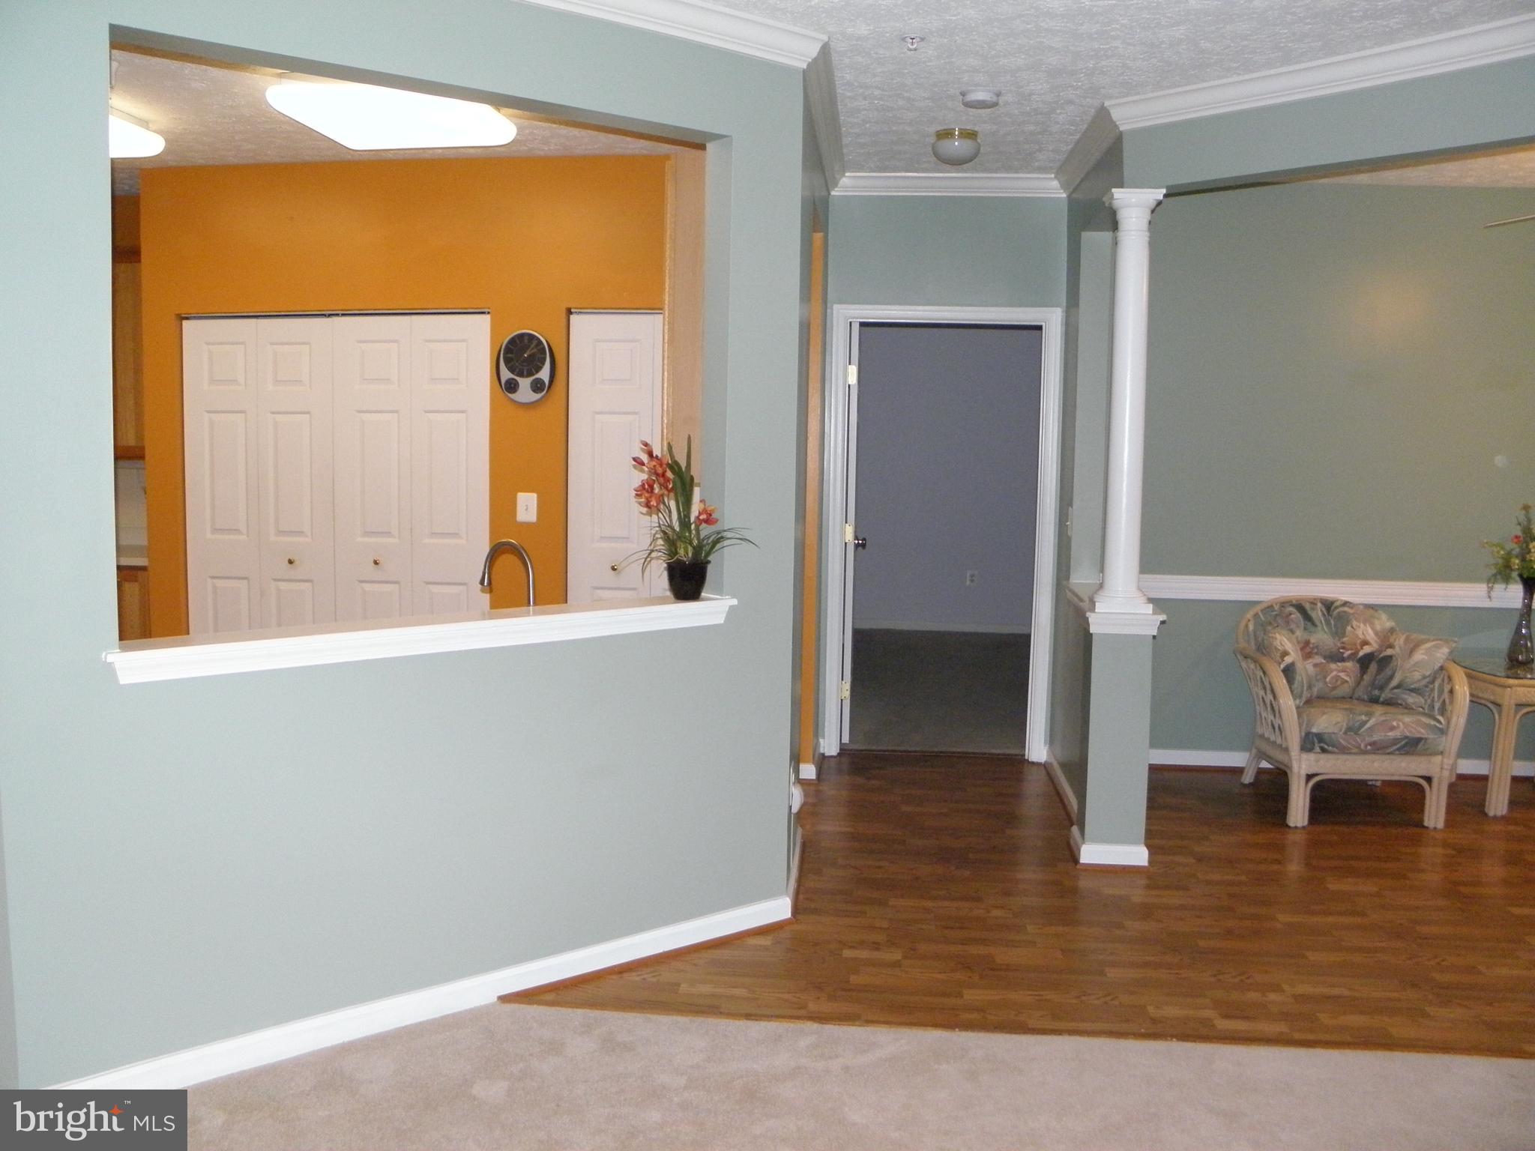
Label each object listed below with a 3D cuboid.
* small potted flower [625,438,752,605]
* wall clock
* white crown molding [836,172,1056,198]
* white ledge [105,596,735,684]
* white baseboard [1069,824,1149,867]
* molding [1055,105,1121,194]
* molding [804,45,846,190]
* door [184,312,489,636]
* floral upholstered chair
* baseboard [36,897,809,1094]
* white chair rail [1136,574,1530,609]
[{"bbox_3d":[-0.233,-0.172,3.637,0.375,0.475,0.300,1,6,5],"label":"small potted flower"},{"bbox_3d":[-1.069,-0.920,5.461,0.268,0.322,0.050,2,7,10],"label":"wall clock"},{"bbox_3d":[0.821,-1.758,5.596,1.070,0.088,0.072,2,7,5],"label":"white crown molding"},{"bbox_3d":[-0.804,0.148,3.217,1.660,0.080,0.178,-4,9,-36],"label":"white ledge"},{"bbox_3d":[1.263,0.993,4.585,0.243,0.074,0.236,2,7,5],"label":"white baseboard"},{"bbox_3d":[1.273,-1.691,5.011,0.074,0.082,1.291,1,6,5],"label":"molding"},{"bbox_3d":[0.237,-1.684,4.717,0.072,0.082,2.046,1,6,5],"label":"molding"},{"bbox_3d":[-1.968,-0.156,5.655,1.463,2.029,0.045,1,6,5],"label":"door"},{"bbox_3d":[2.418,0.550,5.255,0.790,0.860,0.760,1,7,1],"label":"floral upholstered chair"},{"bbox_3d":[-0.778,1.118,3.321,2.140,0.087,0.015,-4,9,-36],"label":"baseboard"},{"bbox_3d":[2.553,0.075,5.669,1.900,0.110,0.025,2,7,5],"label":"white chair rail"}]

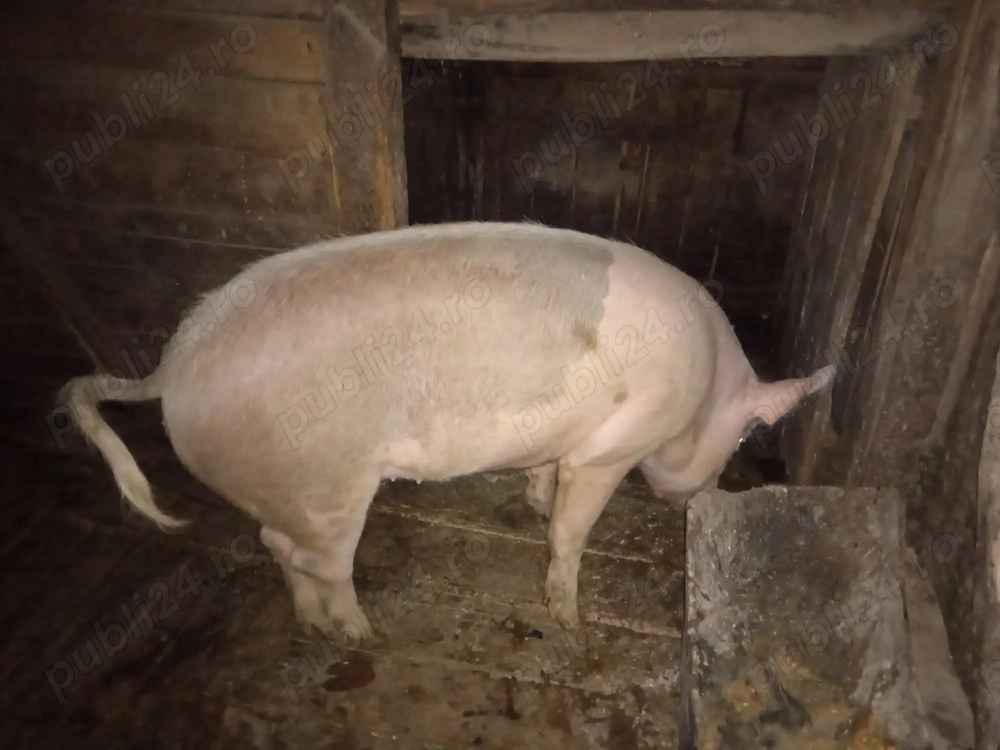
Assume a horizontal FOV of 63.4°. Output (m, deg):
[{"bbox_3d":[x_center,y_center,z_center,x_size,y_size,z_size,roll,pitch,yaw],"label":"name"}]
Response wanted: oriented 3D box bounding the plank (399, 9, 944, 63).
[{"bbox_3d":[0.304,-0.678,1.607,1.051,0.088,0.090,5,29,13],"label":"plank"}]

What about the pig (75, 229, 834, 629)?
[{"bbox_3d":[-0.088,0.099,1.567,1.413,0.812,0.388,-3,29,-9],"label":"pig"}]

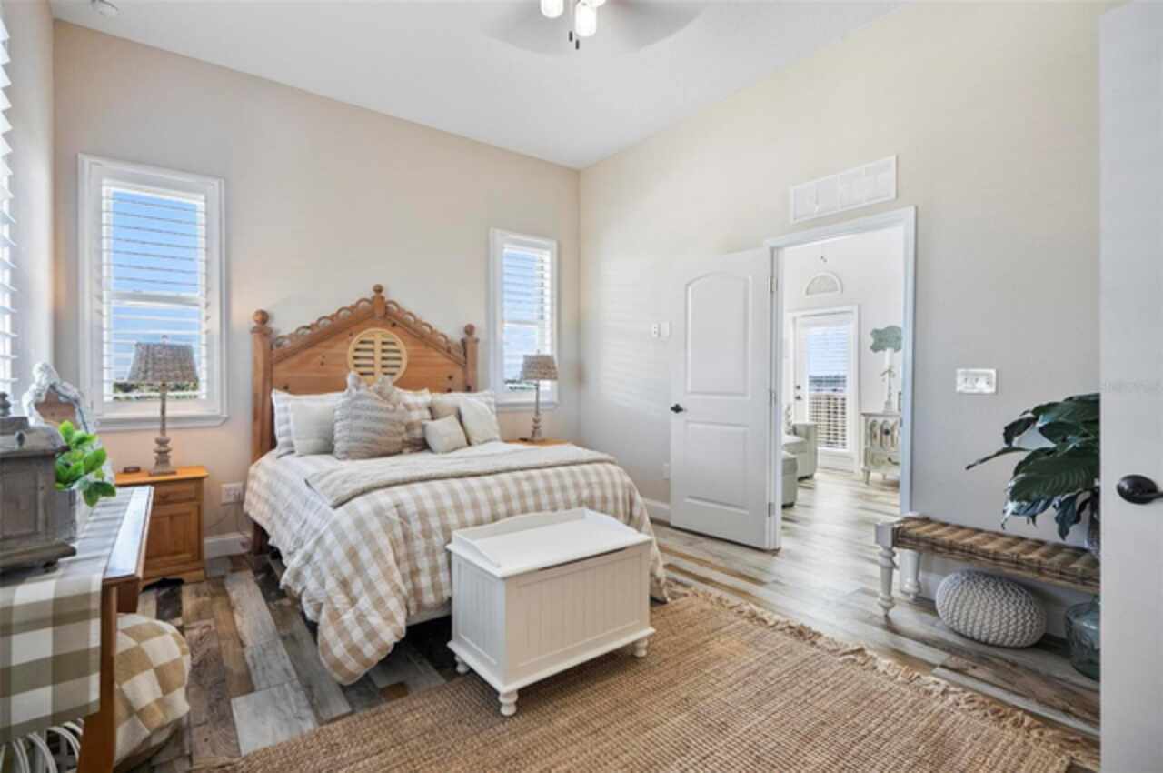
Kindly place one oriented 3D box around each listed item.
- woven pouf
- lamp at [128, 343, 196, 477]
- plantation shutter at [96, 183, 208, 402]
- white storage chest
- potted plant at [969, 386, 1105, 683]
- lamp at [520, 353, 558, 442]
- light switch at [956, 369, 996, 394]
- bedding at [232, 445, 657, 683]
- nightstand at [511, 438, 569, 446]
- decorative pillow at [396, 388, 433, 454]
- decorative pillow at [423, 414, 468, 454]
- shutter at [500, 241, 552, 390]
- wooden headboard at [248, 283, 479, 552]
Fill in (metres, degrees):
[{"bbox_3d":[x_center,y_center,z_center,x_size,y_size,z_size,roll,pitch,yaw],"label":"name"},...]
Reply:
[{"bbox_3d":[1.851,1.006,2.349,0.410,0.300,0.410,-1,2,-37],"label":"woven pouf"},{"bbox_3d":[-2.457,0.114,3.024,0.320,0.800,0.320,-1,2,-37],"label":"lamp"},{"bbox_3d":[-2.602,-0.560,3.159,0.540,1.380,0.070,-1,2,-37],"label":"plantation shutter"},{"bbox_3d":[-0.117,0.873,2.161,0.750,0.575,0.450,-1,2,-38],"label":"white storage chest"},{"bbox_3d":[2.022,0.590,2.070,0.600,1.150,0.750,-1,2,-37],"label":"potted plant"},{"bbox_3d":[-0.385,0.074,4.552,0.330,0.800,0.330,0,2,0],"label":"lamp"},{"bbox_3d":[1.922,-0.026,2.518,0.012,0.118,0.163,-1,2,-36],"label":"light switch"},{"bbox_3d":[-0.831,0.745,2.977,1.770,0.710,1.950,-1,2,-36],"label":"bedding"},{"bbox_3d":[-0.394,0.786,4.528,0.450,0.620,0.410,-1,2,-36],"label":"nightstand"},{"bbox_3d":[-1.277,0.231,3.549,0.470,0.440,0.150,-1,-20,-36],"label":"decorative pillow"},{"bbox_3d":[-0.937,0.336,3.578,0.280,0.255,0.115,-11,-21,-32],"label":"decorative pillow"},{"bbox_3d":[-0.494,-0.598,4.756,0.540,1.330,0.060,-1,2,-36],"label":"shutter"},{"bbox_3d":[-1.498,0.165,3.799,1.600,1.830,0.110,0,1,-38],"label":"wooden headboard"}]

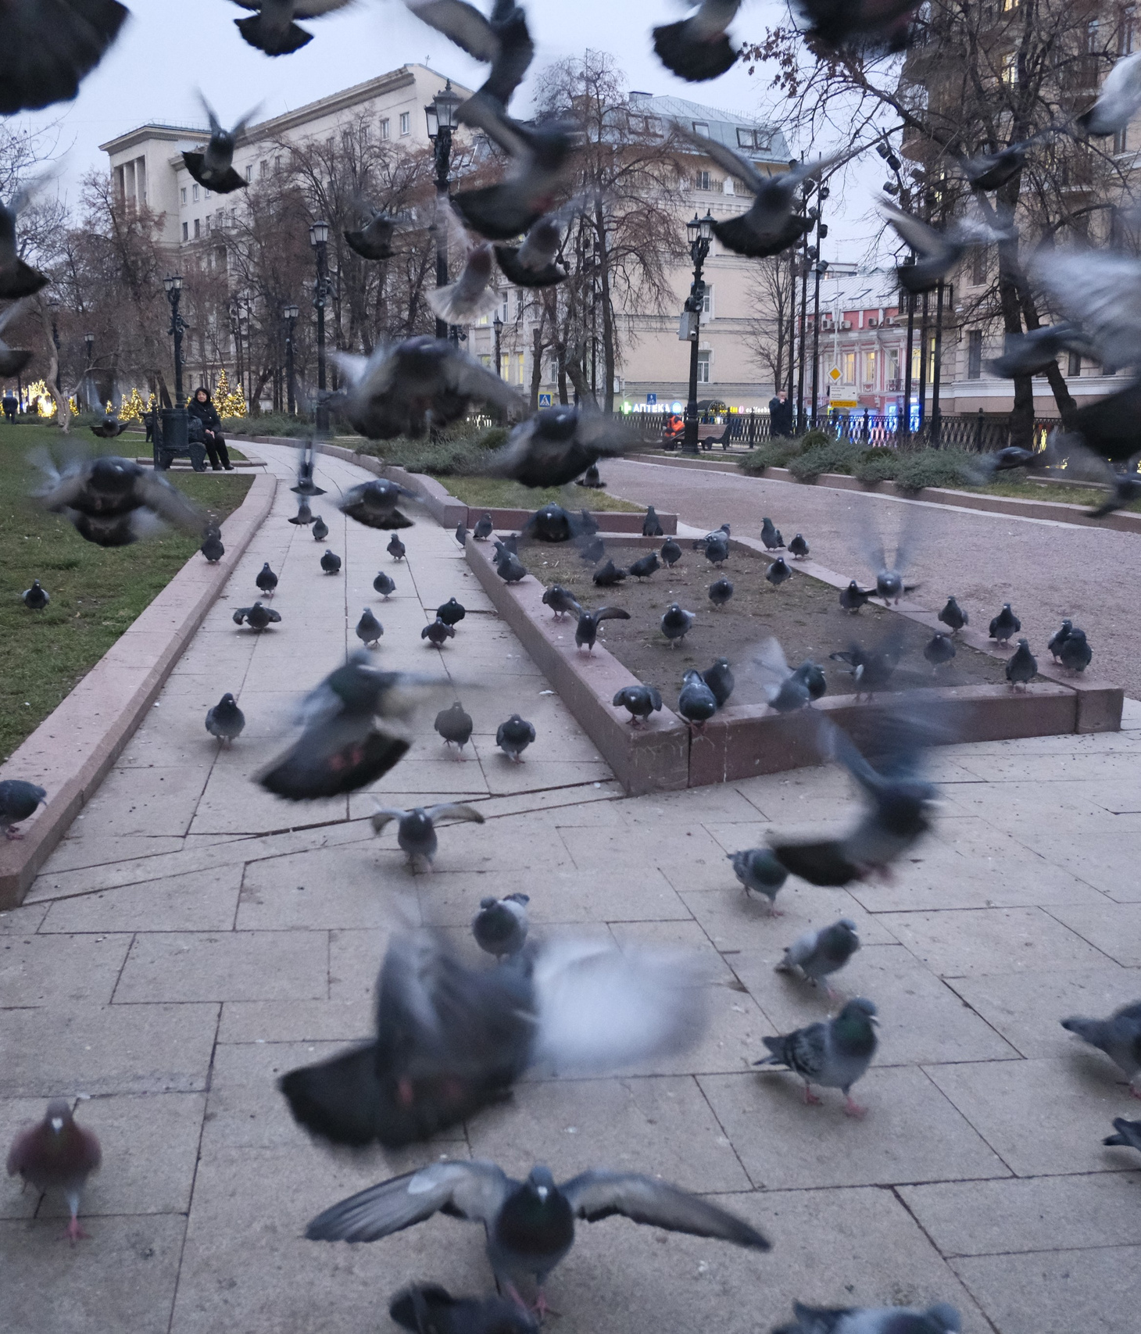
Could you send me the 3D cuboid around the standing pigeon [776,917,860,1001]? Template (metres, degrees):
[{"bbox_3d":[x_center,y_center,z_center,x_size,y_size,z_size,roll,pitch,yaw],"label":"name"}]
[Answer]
[{"bbox_3d":[0.506,0.563,3.107,0.125,0.200,0.260,-9,14,-42],"label":"standing pigeon"}]

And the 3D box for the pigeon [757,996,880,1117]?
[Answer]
[{"bbox_3d":[0.433,0.648,2.602,0.265,0.205,0.125,9,13,39],"label":"pigeon"}]

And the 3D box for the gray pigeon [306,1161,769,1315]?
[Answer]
[{"bbox_3d":[-0.047,0.817,2.182,0.640,0.220,0.280,0,11,-2],"label":"gray pigeon"}]

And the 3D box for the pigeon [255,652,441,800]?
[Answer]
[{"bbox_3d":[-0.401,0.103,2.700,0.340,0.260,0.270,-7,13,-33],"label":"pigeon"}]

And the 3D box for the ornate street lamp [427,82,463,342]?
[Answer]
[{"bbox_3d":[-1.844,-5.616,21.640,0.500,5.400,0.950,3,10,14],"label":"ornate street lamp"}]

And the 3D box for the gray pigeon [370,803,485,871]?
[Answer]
[{"bbox_3d":[-0.406,0.460,4.172,0.320,0.190,0.280,-1,11,-7],"label":"gray pigeon"}]

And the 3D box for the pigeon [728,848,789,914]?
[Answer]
[{"bbox_3d":[0.477,0.530,3.885,0.125,0.180,0.270,-5,12,-25],"label":"pigeon"}]

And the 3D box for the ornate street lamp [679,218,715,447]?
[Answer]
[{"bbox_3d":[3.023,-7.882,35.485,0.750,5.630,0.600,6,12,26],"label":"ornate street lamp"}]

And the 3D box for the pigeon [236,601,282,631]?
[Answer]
[{"bbox_3d":[-1.654,-0.289,7.940,0.245,0.170,0.240,-2,10,-15],"label":"pigeon"}]

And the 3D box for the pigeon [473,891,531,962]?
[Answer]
[{"bbox_3d":[-0.156,0.597,3.448,0.130,0.190,0.280,3,11,12],"label":"pigeon"}]

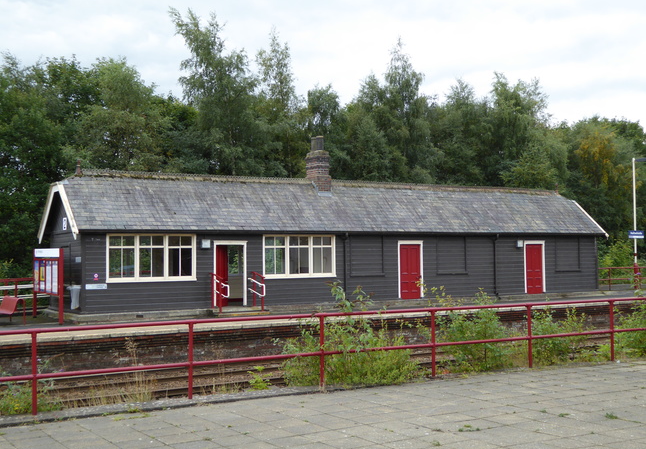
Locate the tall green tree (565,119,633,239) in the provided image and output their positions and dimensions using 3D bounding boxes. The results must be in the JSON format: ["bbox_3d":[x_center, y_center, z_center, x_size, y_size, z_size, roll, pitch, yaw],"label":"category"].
[{"bbox_3d":[18.151,-1.622,53.666,4.800,10.672,4.800,-2,-2,19],"label":"tall green tree"}]

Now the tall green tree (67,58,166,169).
[{"bbox_3d":[-8.881,-1.962,35.947,4.800,10.704,4.800,0,-2,-14],"label":"tall green tree"}]

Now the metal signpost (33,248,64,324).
[{"bbox_3d":[-8.352,1.846,25.008,0.150,2.150,3.250,1,-3,-32],"label":"metal signpost"}]

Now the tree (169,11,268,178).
[{"bbox_3d":[-4.824,-3.462,39.188,5.000,13.847,5.000,-1,-2,-7],"label":"tree"}]

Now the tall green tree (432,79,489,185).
[{"bbox_3d":[8.047,-2.427,47.299,3.700,12.059,3.700,-1,-2,10],"label":"tall green tree"}]

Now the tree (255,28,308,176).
[{"bbox_3d":[-2.014,-3.235,41.551,3.400,13.502,3.400,-1,-2,-3],"label":"tree"}]

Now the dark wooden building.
[{"bbox_3d":[1.518,-0.124,31.402,22.968,6.296,4.701,1,-3,-32],"label":"dark wooden building"}]

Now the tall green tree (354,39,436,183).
[{"bbox_3d":[4.083,-3.331,44.830,4.800,13.781,4.800,-1,-2,5],"label":"tall green tree"}]

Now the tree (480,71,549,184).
[{"bbox_3d":[11.732,-2.800,49.654,4.500,12.887,4.500,-1,-2,13],"label":"tree"}]

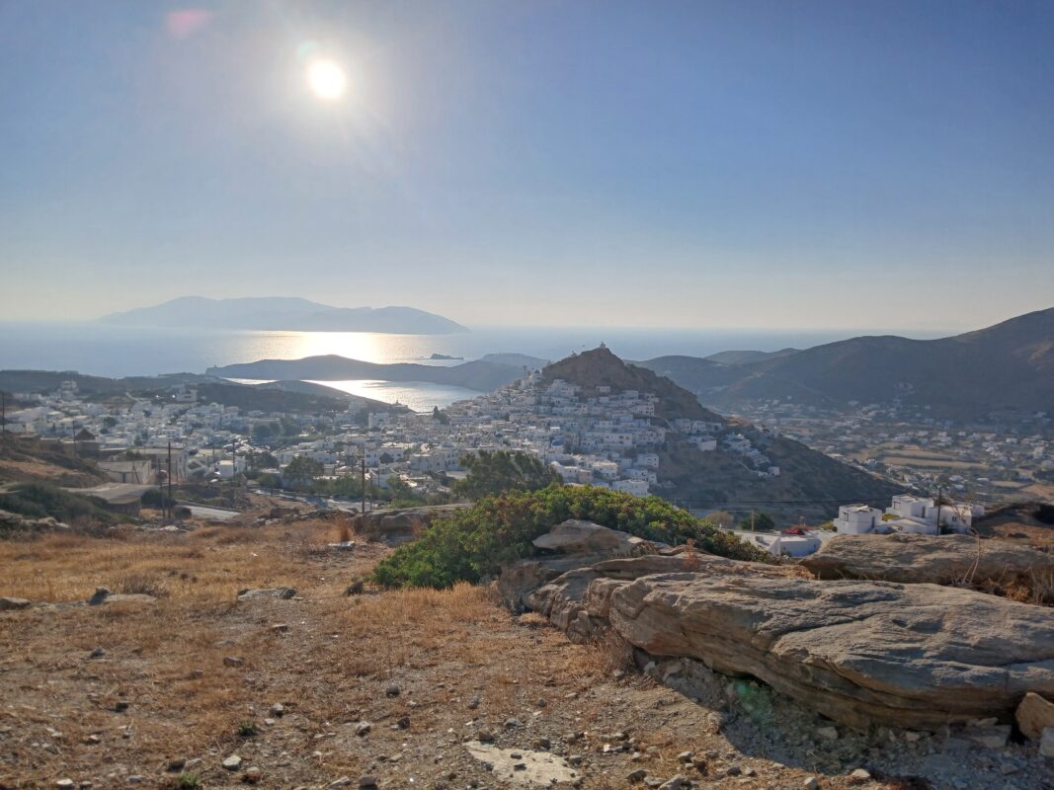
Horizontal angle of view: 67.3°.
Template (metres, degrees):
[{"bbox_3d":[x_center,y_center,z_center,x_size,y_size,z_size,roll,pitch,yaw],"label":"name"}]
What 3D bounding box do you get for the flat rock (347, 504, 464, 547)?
[{"bbox_3d":[-1.782,1.954,12.000,1.750,0.500,1.200,0,5,-5],"label":"flat rock"}]

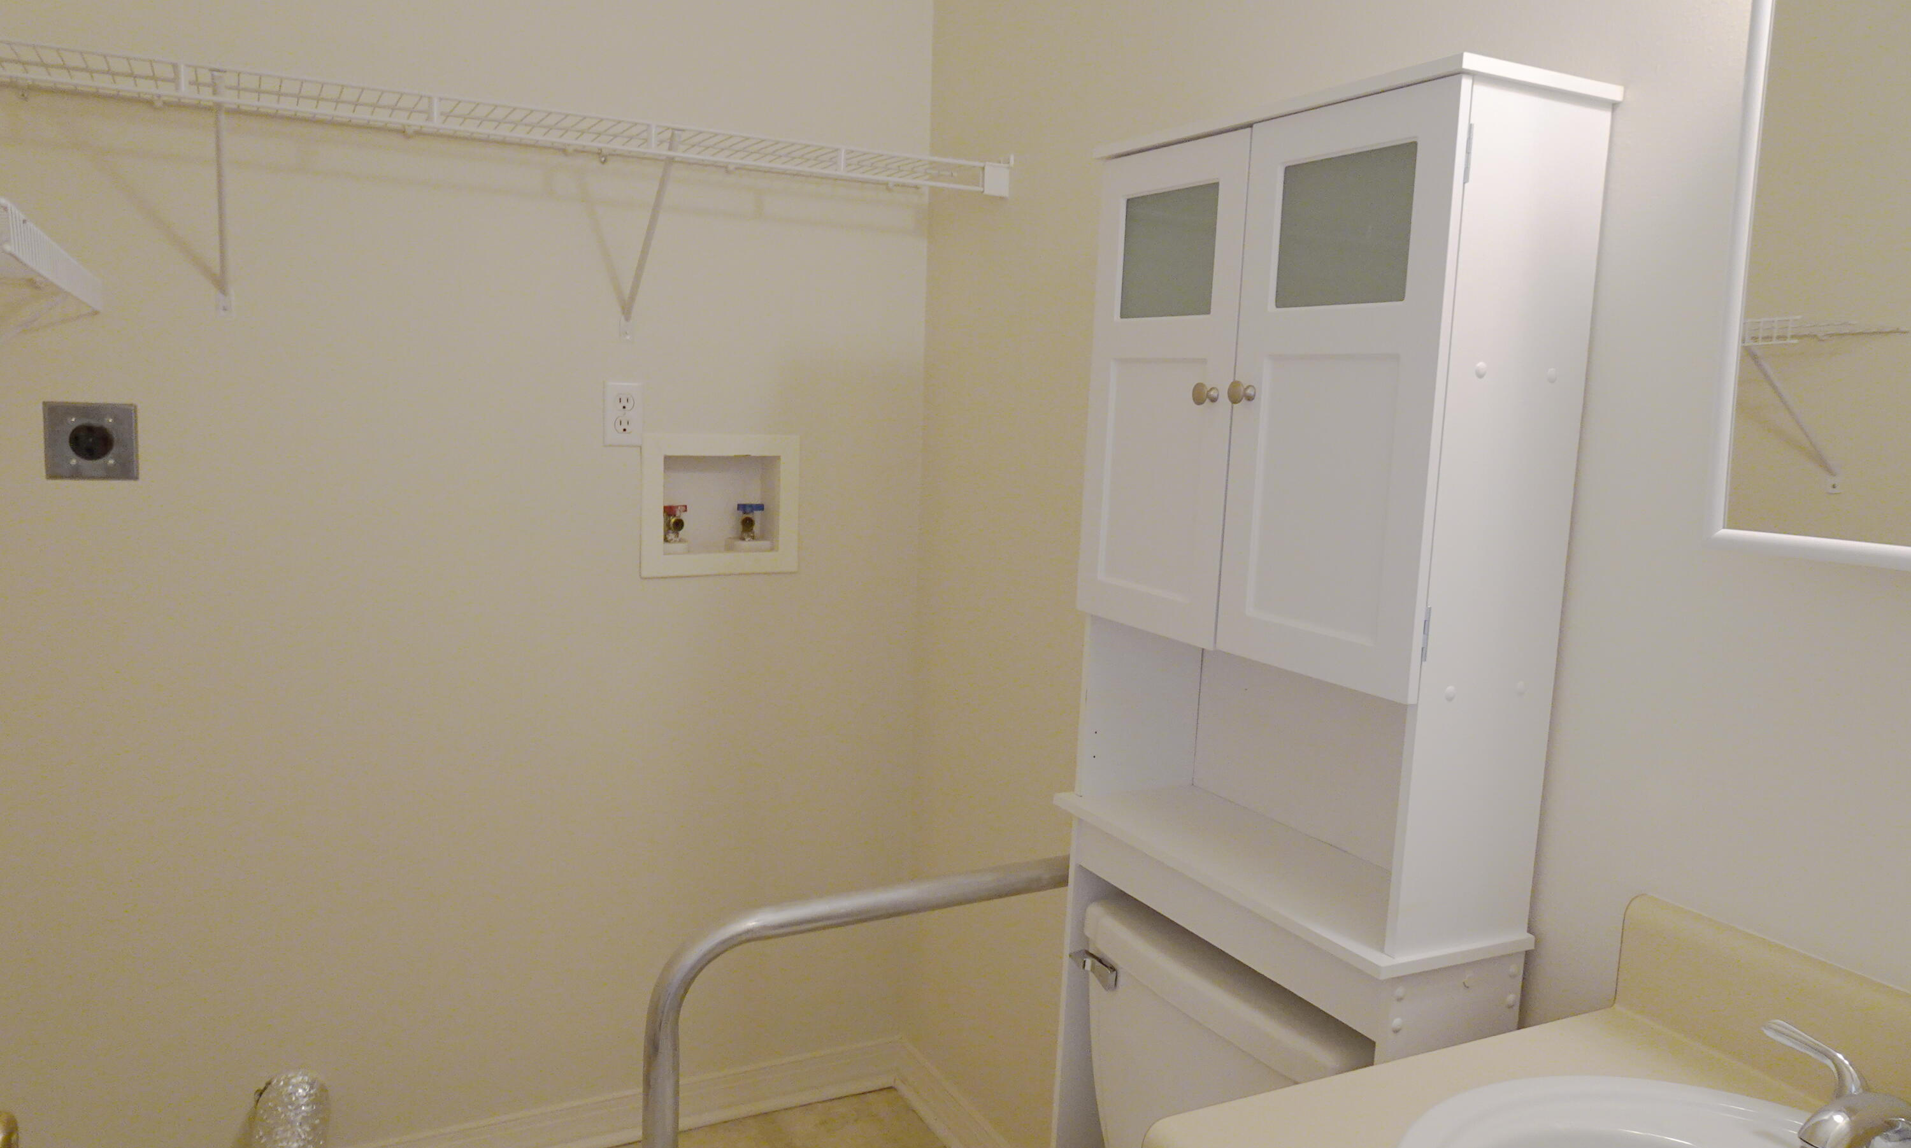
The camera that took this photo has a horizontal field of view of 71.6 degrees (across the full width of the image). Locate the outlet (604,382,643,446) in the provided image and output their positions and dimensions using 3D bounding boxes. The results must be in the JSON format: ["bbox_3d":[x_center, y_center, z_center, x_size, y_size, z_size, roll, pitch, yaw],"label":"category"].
[{"bbox_3d":[-0.581,-0.278,2.320,0.069,0.112,0.012,-2,9,-27],"label":"outlet"}]

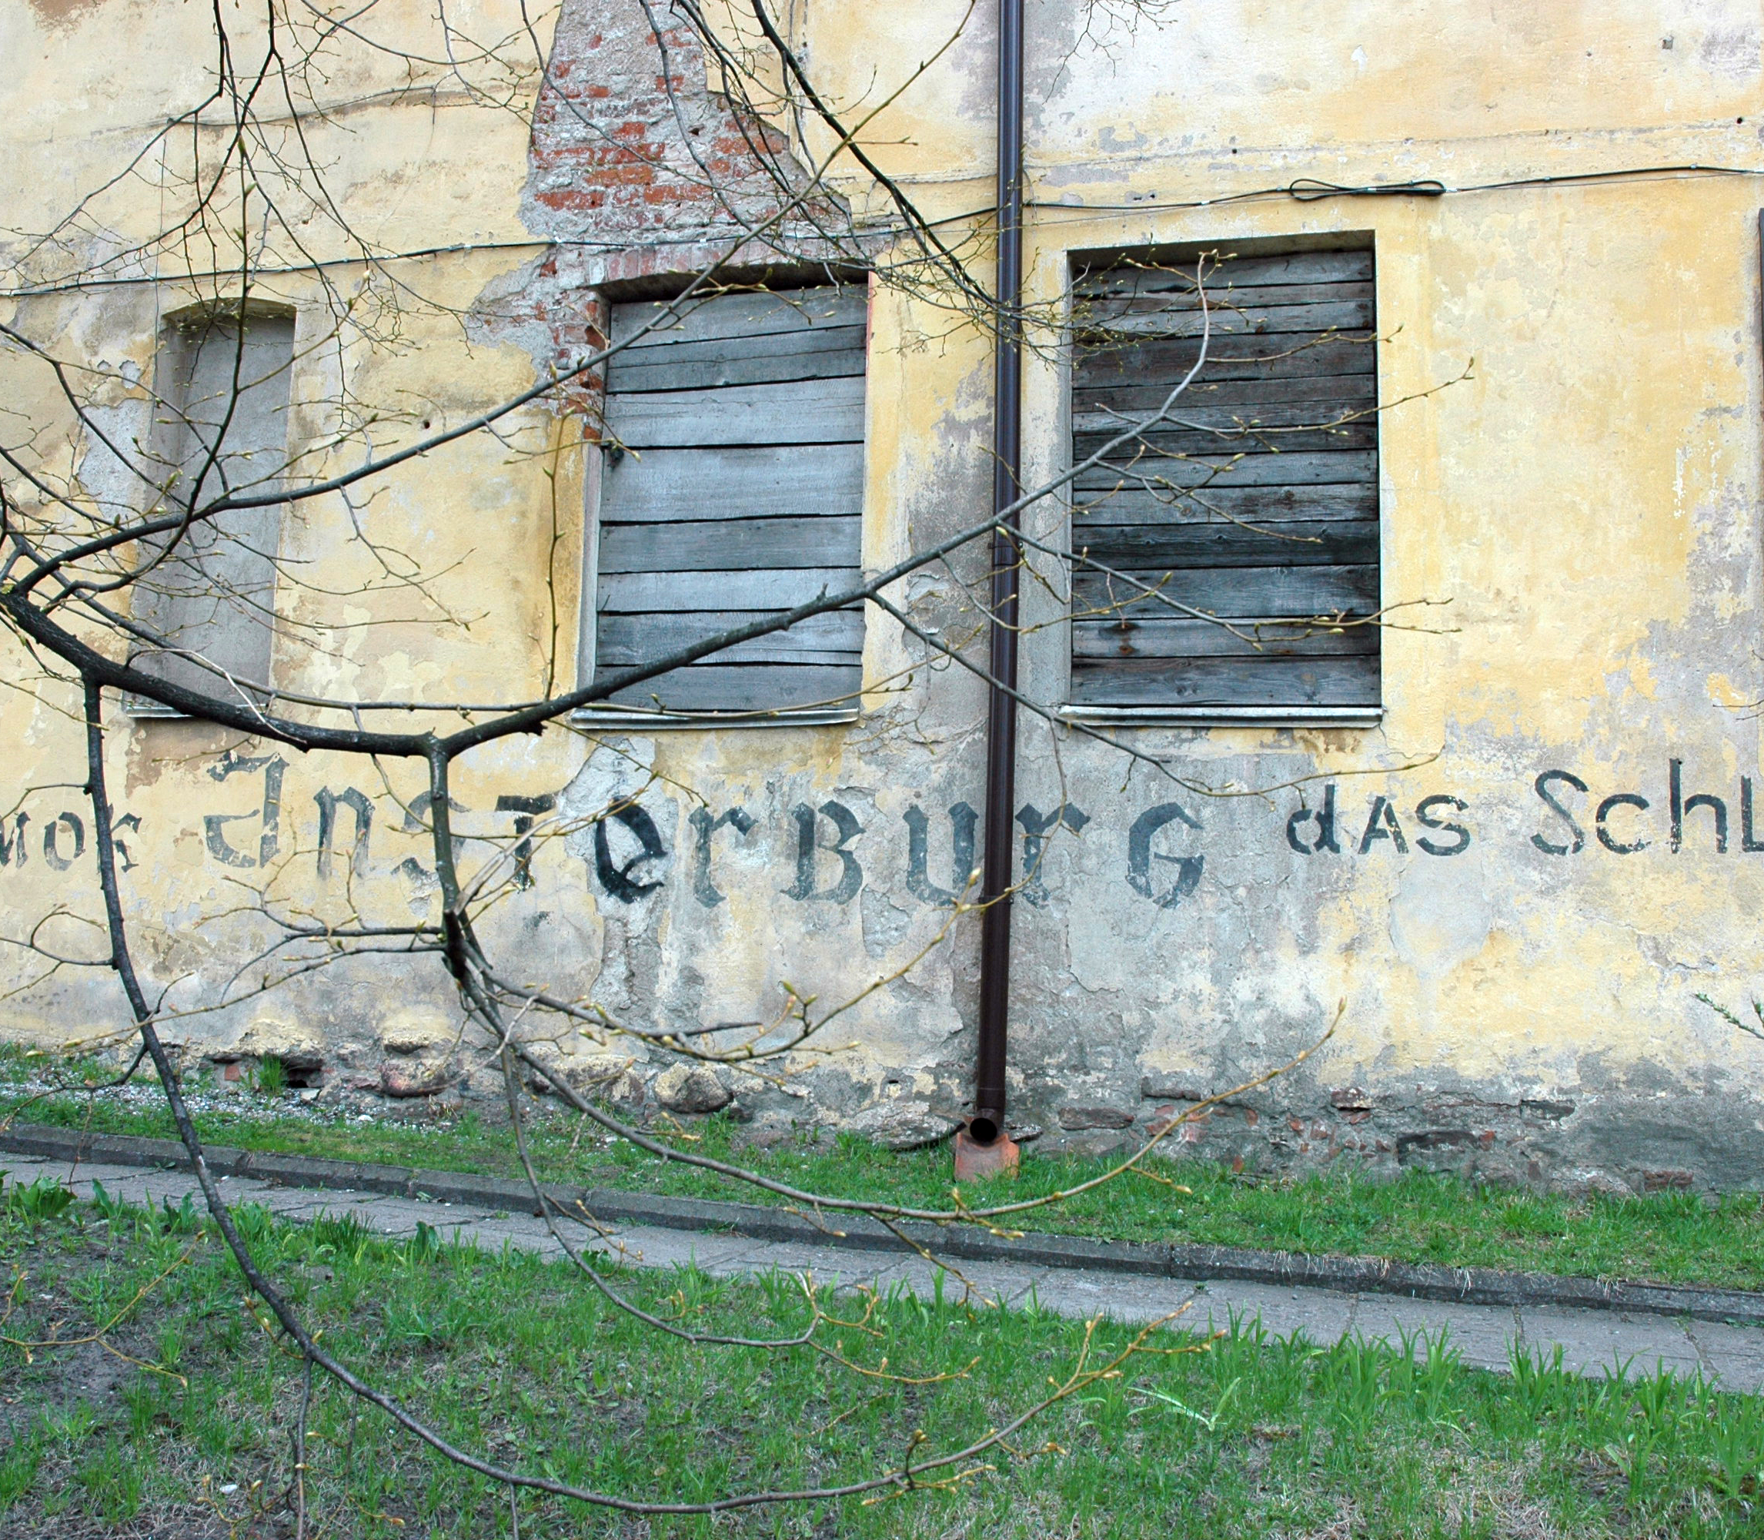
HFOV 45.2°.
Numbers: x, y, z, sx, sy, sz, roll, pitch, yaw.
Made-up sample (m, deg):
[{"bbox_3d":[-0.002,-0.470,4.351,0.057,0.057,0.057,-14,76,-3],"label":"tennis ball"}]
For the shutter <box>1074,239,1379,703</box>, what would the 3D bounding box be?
[{"bbox_3d":[1.100,-0.937,6.836,0.984,1.523,0.170,0,-8,13],"label":"shutter"}]

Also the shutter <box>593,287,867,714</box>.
[{"bbox_3d":[-0.515,-0.931,7.223,0.988,1.503,0.170,0,-8,13],"label":"shutter"}]

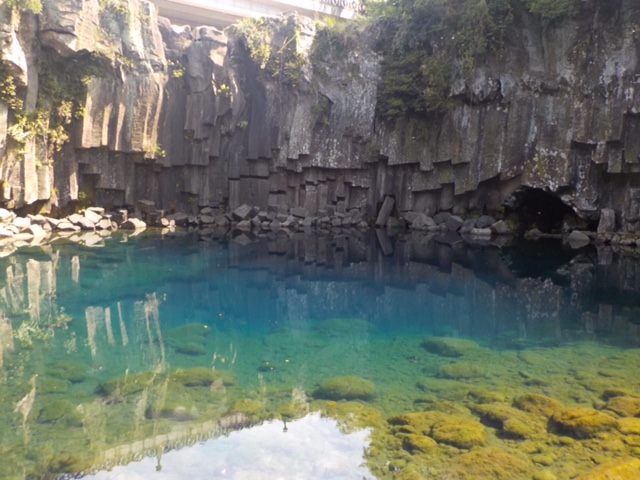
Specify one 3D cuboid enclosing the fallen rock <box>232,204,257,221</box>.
[{"bbox_3d":[-4.473,-1.629,32.865,1.380,0.860,0.950,0,5,-8],"label":"fallen rock"}]

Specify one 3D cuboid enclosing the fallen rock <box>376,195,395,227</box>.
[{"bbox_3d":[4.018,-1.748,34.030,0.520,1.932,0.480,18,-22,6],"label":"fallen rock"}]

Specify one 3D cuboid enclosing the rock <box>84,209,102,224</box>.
[{"bbox_3d":[-11.705,-1.214,28.665,0.900,0.740,0.750,-1,5,-22],"label":"rock"}]

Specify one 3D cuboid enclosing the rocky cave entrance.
[{"bbox_3d":[12.293,-1.581,30.240,3.400,2.400,1.500,5,6,38],"label":"rocky cave entrance"}]

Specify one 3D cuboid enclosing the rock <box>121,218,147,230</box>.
[{"bbox_3d":[-9.426,-0.809,28.035,1.270,0.540,0.900,-1,5,-19],"label":"rock"}]

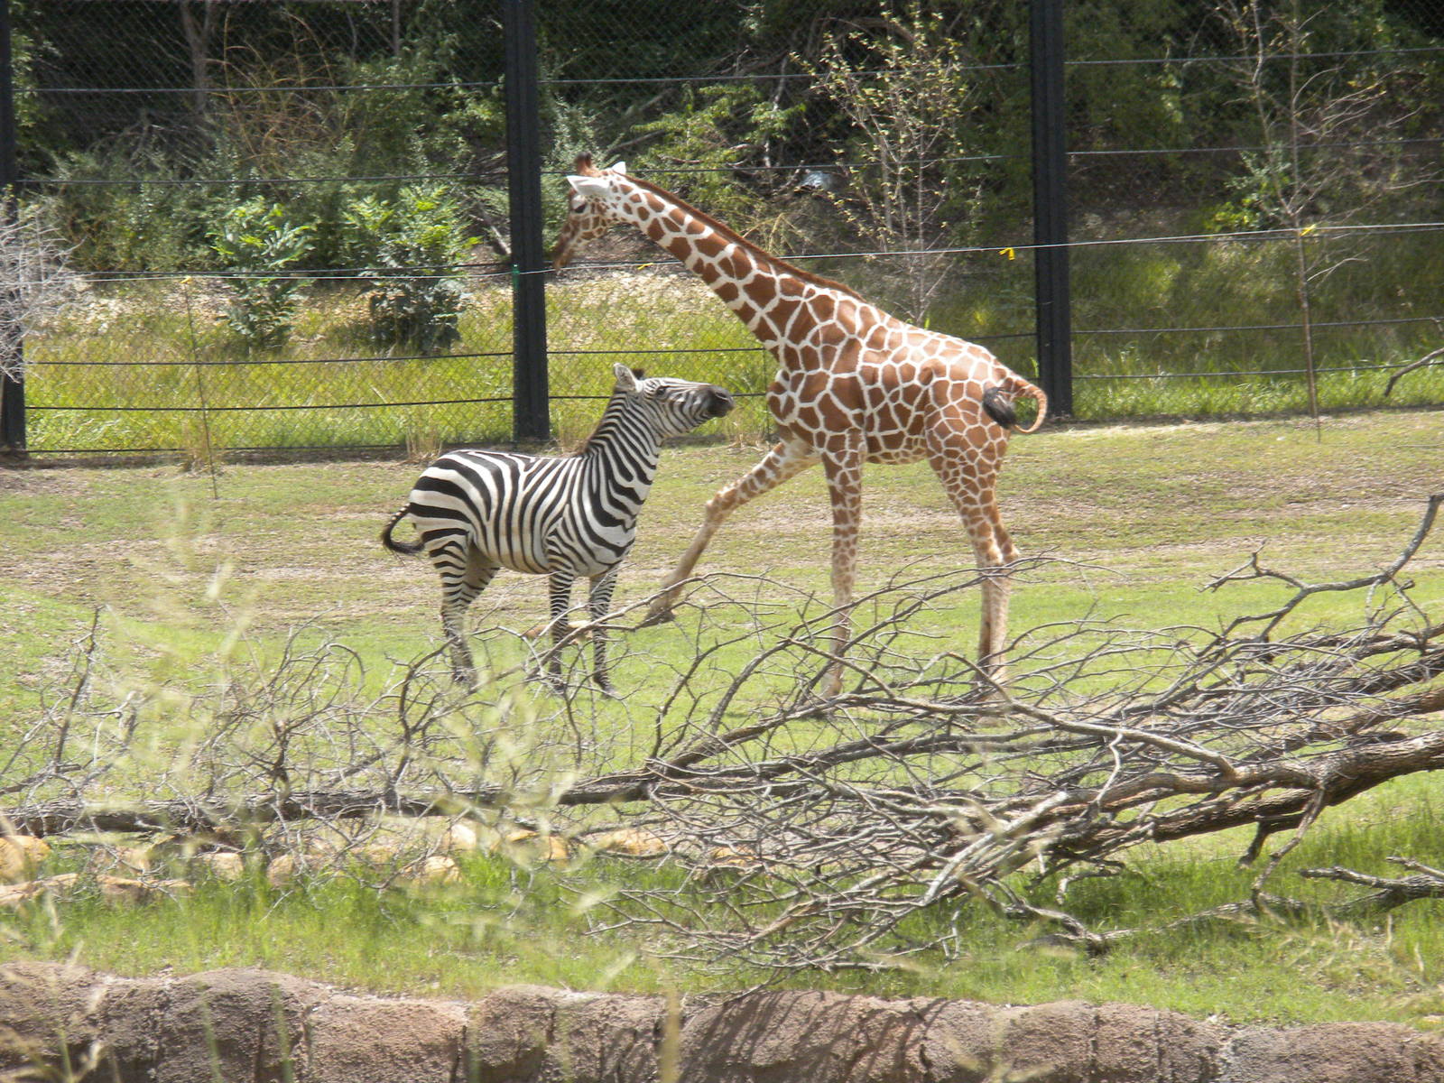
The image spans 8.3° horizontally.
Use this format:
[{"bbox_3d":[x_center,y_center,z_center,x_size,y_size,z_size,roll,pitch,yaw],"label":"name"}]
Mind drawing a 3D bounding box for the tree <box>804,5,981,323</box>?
[{"bbox_3d":[1.261,-2.769,73.500,1.300,2.380,1.250,-1,5,0],"label":"tree"}]

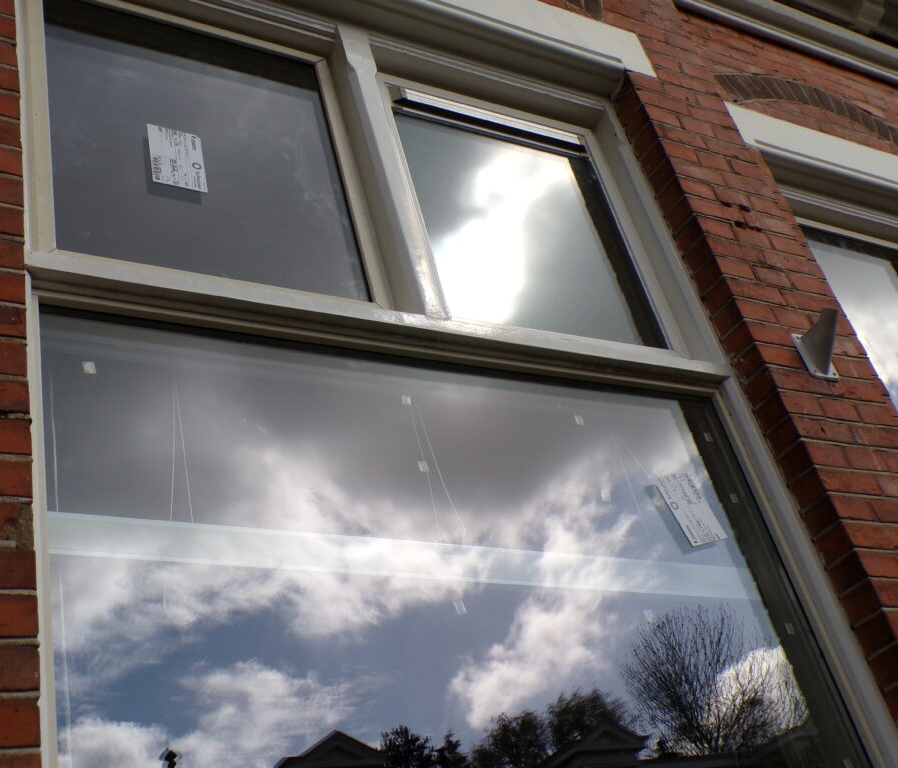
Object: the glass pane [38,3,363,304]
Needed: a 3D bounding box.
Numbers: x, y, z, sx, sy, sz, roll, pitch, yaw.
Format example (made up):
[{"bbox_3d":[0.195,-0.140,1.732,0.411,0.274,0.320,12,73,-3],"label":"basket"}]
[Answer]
[{"bbox_3d":[-0.471,-0.452,2.096,0.579,0.697,0.020,7,-39,-32],"label":"glass pane"}]

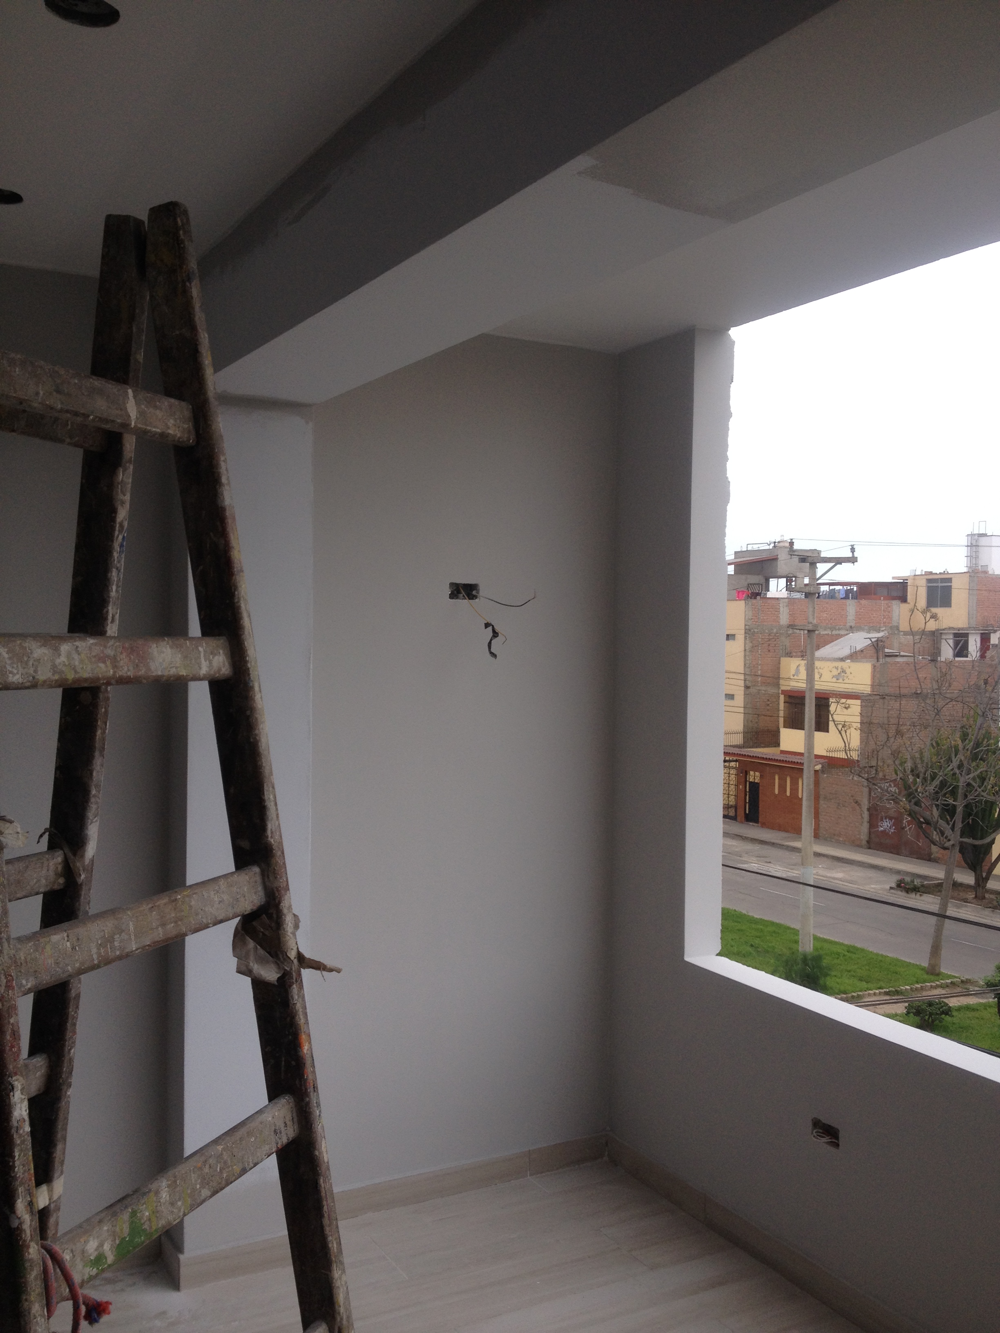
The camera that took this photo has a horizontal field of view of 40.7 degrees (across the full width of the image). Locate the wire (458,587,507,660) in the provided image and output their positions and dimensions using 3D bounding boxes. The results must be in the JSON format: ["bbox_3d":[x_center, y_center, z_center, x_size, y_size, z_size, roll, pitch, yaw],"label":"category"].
[{"bbox_3d":[-0.044,-0.127,3.951,0.128,0.212,0.080,-1,3,-30],"label":"wire"}]

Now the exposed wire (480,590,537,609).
[{"bbox_3d":[0.029,-0.200,3.996,0.166,0.057,0.070,-1,3,-30],"label":"exposed wire"}]

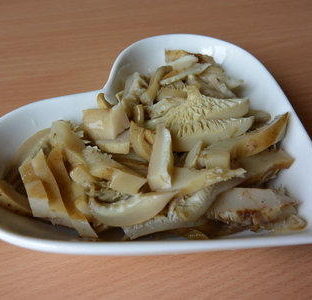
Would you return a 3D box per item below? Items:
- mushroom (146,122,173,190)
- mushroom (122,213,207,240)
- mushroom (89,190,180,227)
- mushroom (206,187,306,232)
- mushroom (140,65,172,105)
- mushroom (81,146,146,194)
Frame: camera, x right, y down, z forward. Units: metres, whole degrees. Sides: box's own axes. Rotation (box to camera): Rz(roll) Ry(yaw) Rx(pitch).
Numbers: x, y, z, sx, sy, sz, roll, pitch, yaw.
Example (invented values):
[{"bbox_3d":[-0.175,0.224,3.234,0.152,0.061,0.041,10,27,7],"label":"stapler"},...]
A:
[{"bbox_3d":[0.003,0.003,0.213,0.009,0.011,0.038,12,54,-11],"label":"mushroom"},{"bbox_3d":[0.005,0.040,0.192,0.044,0.009,0.010,-4,65,-5],"label":"mushroom"},{"bbox_3d":[-0.011,0.030,0.189,0.045,0.014,0.014,-3,75,-1],"label":"mushroom"},{"bbox_3d":[0.054,0.032,0.198,0.051,0.010,0.020,-1,65,5],"label":"mushroom"},{"bbox_3d":[0.002,-0.048,0.262,0.008,0.008,0.044,16,45,14],"label":"mushroom"},{"bbox_3d":[-0.024,0.011,0.208,0.037,0.010,0.015,30,62,29],"label":"mushroom"}]

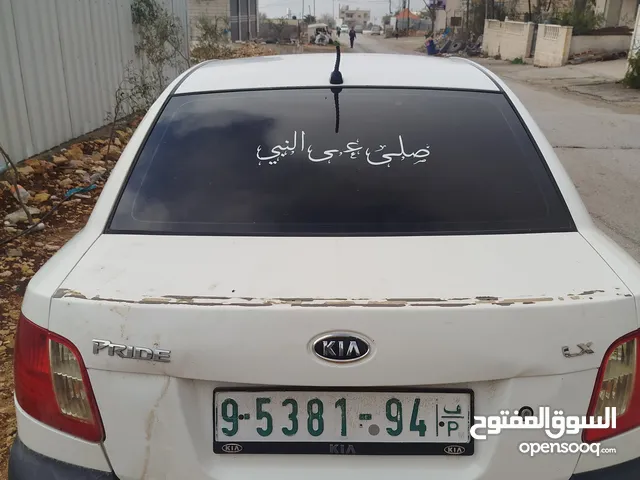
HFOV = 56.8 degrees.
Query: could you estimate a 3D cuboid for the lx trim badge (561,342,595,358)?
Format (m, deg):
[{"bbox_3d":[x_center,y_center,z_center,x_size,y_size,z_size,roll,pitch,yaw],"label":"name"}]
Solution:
[{"bbox_3d":[0.527,0.225,1.205,0.068,0.025,0.008,-4,3,-10],"label":"lx trim badge"}]

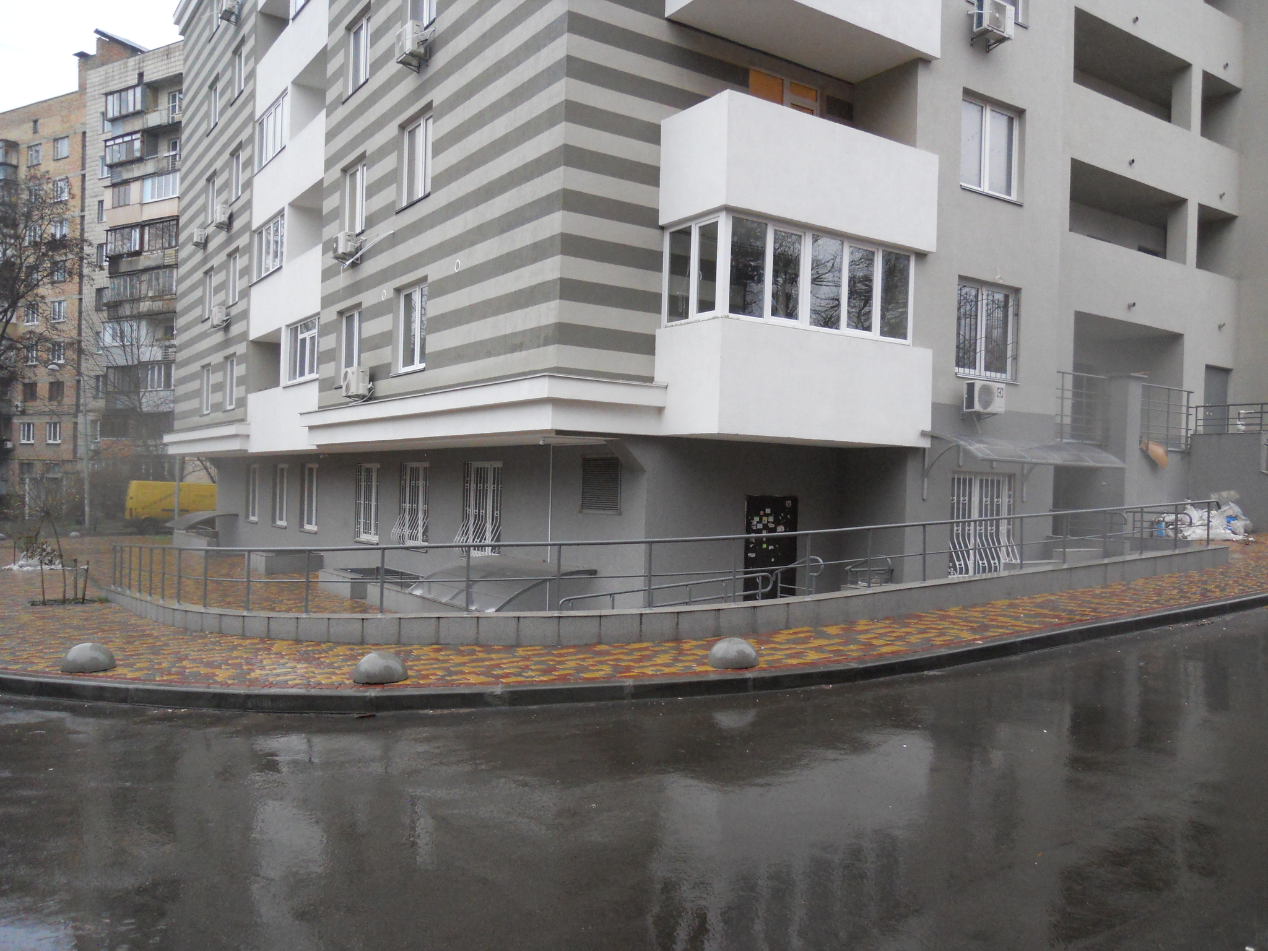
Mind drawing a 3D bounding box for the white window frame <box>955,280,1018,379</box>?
[{"bbox_3d":[5.696,-2.386,16.851,1.610,1.525,0.150,2,-1,-34],"label":"white window frame"}]

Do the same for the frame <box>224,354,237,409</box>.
[{"bbox_3d":[-11.525,-2.697,29.540,0.150,1.510,1.500,2,-1,-34],"label":"frame"}]

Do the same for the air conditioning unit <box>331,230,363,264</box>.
[{"bbox_3d":[-5.794,-4.574,20.587,0.280,0.500,0.780,2,-1,-34],"label":"air conditioning unit"}]

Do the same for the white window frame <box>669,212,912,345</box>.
[{"bbox_3d":[2.331,-2.739,15.146,3.690,1.480,1.425,2,-1,-34],"label":"white window frame"}]

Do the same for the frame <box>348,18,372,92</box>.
[{"bbox_3d":[-5.570,-8.656,21.048,0.150,1.525,1.560,2,-1,-34],"label":"frame"}]

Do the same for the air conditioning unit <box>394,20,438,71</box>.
[{"bbox_3d":[-3.911,-7.556,17.955,0.280,0.530,0.770,2,-1,-34],"label":"air conditioning unit"}]

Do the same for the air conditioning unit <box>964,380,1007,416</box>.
[{"bbox_3d":[5.597,-1.217,16.341,0.760,0.490,0.270,2,-1,-34],"label":"air conditioning unit"}]

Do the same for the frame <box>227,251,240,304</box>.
[{"bbox_3d":[-11.466,-5.716,29.604,0.150,1.490,1.520,2,-1,-34],"label":"frame"}]

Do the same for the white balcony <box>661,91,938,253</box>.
[{"bbox_3d":[2.516,-4.244,15.225,4.160,1.500,1.492,2,-1,-34],"label":"white balcony"}]

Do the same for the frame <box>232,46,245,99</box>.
[{"bbox_3d":[-11.347,-11.719,29.726,0.150,1.500,1.530,2,-1,-34],"label":"frame"}]

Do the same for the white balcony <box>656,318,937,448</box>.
[{"bbox_3d":[2.428,-1.243,15.178,4.170,1.505,1.492,2,-1,-34],"label":"white balcony"}]

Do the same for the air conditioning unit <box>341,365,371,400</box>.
[{"bbox_3d":[-5.340,-1.782,19.759,0.280,0.540,0.780,2,-1,-34],"label":"air conditioning unit"}]

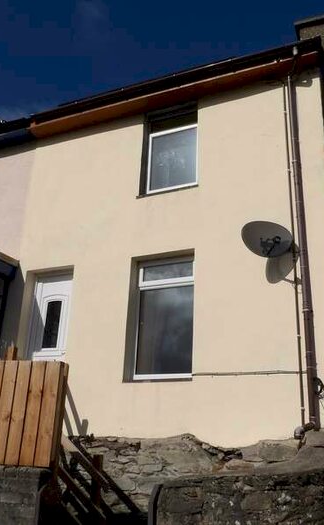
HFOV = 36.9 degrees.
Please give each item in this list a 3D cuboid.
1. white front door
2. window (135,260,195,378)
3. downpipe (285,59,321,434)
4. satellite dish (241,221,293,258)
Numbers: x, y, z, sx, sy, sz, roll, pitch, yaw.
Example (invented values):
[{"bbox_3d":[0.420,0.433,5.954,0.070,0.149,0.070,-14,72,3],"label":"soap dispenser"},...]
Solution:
[{"bbox_3d":[-1.626,1.190,7.215,0.840,2.050,0.080,-6,-22,23],"label":"white front door"},{"bbox_3d":[0.075,0.745,6.571,0.930,1.640,0.080,-6,-22,23],"label":"window"},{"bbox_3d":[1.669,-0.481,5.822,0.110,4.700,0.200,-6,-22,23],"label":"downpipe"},{"bbox_3d":[1.272,-0.325,5.732,0.600,0.530,0.360,5,-21,-6],"label":"satellite dish"}]

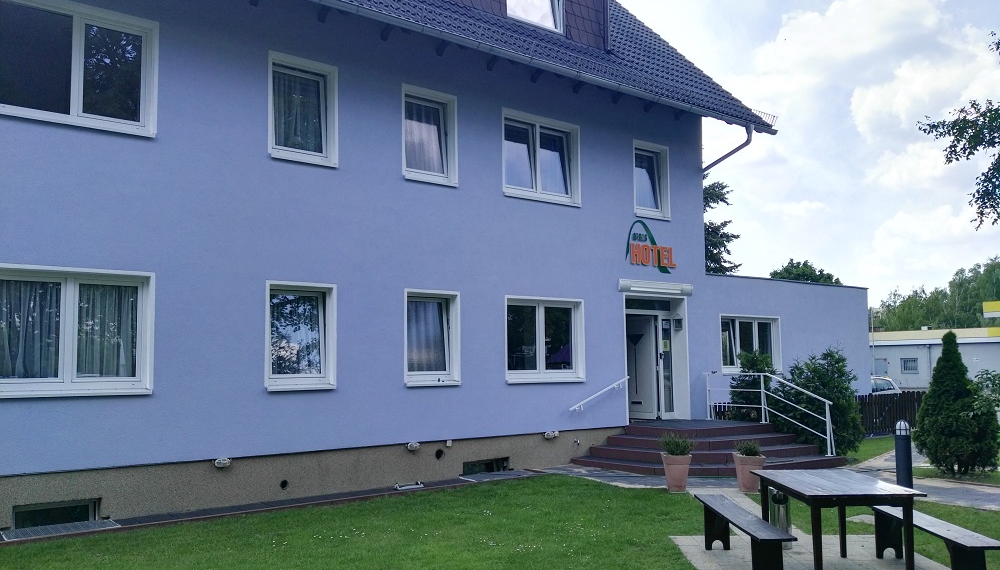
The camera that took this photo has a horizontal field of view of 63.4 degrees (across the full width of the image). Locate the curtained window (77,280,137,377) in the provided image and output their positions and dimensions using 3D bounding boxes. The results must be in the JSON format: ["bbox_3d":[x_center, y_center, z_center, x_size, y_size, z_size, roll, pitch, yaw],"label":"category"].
[{"bbox_3d":[-4.553,0.538,9.401,0.635,1.095,0.100,4,-7,-38],"label":"curtained window"}]

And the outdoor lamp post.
[{"bbox_3d":[4.829,2.097,9.694,0.185,0.970,0.185,-3,-6,26],"label":"outdoor lamp post"}]

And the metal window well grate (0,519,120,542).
[{"bbox_3d":[-4.592,2.563,8.464,1.040,0.040,0.530,4,-7,-38],"label":"metal window well grate"}]

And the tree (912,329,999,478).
[{"bbox_3d":[7.176,1.784,12.758,1.280,2.270,1.280,-1,-6,0],"label":"tree"}]

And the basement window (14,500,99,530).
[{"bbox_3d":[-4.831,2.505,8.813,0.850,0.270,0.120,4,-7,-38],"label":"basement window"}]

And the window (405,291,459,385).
[{"bbox_3d":[-1.009,0.786,11.859,0.981,1.400,0.170,4,-7,-38],"label":"window"}]

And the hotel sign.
[{"bbox_3d":[2.839,-0.707,14.966,1.372,0.920,0.100,4,-7,-38],"label":"hotel sign"}]

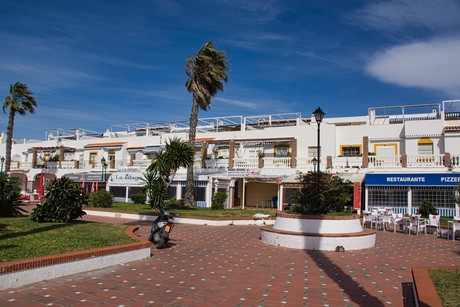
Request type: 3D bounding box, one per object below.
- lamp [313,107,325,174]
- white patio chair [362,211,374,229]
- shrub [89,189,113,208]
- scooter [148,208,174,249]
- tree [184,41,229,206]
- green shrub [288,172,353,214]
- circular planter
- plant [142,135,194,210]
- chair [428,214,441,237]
[{"bbox_3d":[3.039,0.258,11.820,0.420,3.817,0.420,0,-6,14],"label":"lamp"},{"bbox_3d":[6.431,3.096,16.125,0.560,0.840,0.580,-1,-7,22],"label":"white patio chair"},{"bbox_3d":[-8.032,2.768,21.405,1.500,1.186,1.400,4,-7,-20],"label":"shrub"},{"bbox_3d":[-2.064,2.074,9.937,0.700,1.110,1.750,4,-7,-26],"label":"scooter"},{"bbox_3d":[-1.730,-2.372,25.407,3.100,12.097,2.900,2,-6,-4],"label":"tree"},{"bbox_3d":[3.071,1.368,11.698,2.100,1.585,2.000,0,-6,15],"label":"green shrub"},{"bbox_3d":[2.904,2.500,11.573,3.693,0.860,3.693,1,-6,0],"label":"circular planter"},{"bbox_3d":[-3.656,1.116,20.189,2.900,4.267,2.600,3,-6,-10],"label":"plant"},{"bbox_3d":[8.384,2.941,14.233,0.560,0.830,0.580,-1,-7,25],"label":"chair"}]

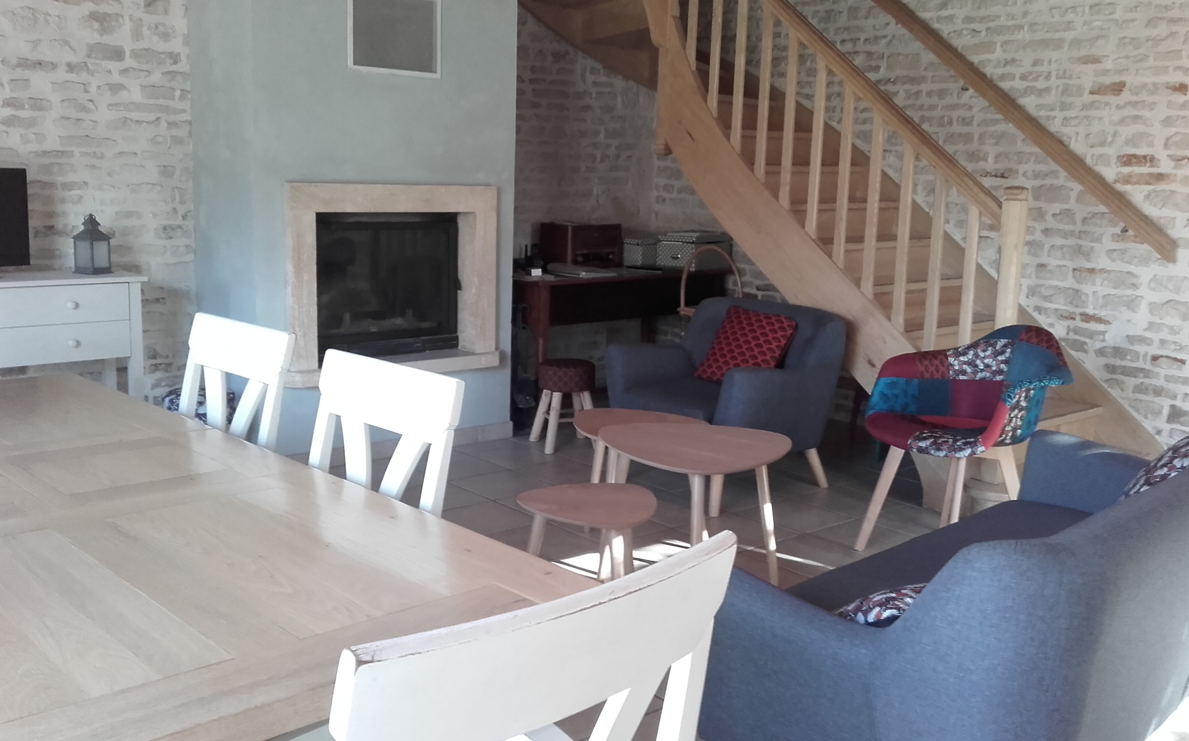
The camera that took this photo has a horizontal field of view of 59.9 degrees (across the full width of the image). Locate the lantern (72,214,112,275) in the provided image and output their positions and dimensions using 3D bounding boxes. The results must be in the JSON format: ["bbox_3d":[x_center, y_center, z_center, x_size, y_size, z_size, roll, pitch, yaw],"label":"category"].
[{"bbox_3d":[-1.972,-0.501,4.040,0.115,0.235,0.115,5,10,19],"label":"lantern"}]

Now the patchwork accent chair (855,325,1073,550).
[{"bbox_3d":[1.247,0.256,3.563,0.600,0.810,0.610,-7,13,-41],"label":"patchwork accent chair"}]

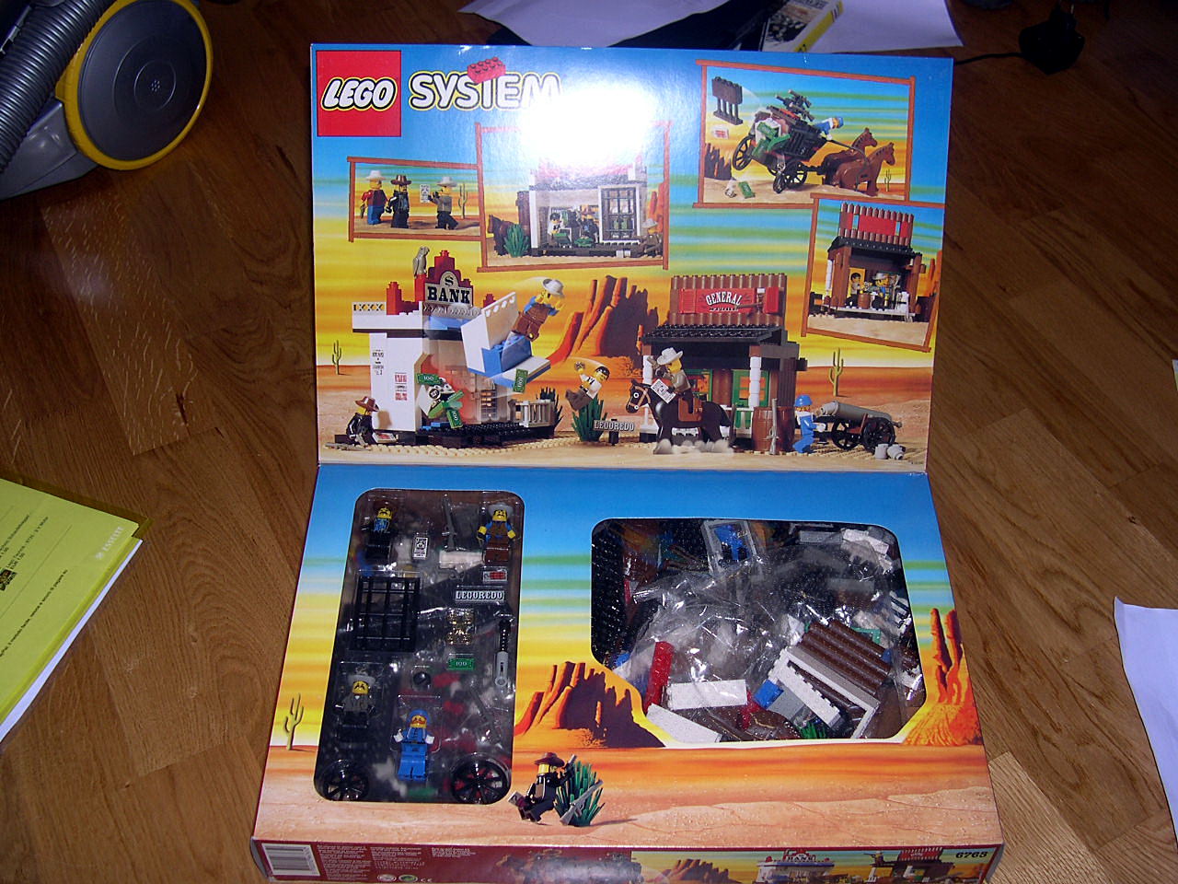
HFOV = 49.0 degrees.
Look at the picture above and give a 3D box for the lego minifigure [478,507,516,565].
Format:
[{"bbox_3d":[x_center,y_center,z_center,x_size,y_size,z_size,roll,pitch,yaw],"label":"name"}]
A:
[{"bbox_3d":[-0.064,0.063,0.899,0.026,0.016,0.045,1,50,-1],"label":"lego minifigure"}]

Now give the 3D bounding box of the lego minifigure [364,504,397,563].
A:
[{"bbox_3d":[-0.143,0.061,0.898,0.025,0.016,0.045,2,50,0],"label":"lego minifigure"}]

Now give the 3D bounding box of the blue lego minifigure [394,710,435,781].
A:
[{"bbox_3d":[-0.107,0.184,0.791,0.025,0.016,0.043,2,50,0],"label":"blue lego minifigure"}]

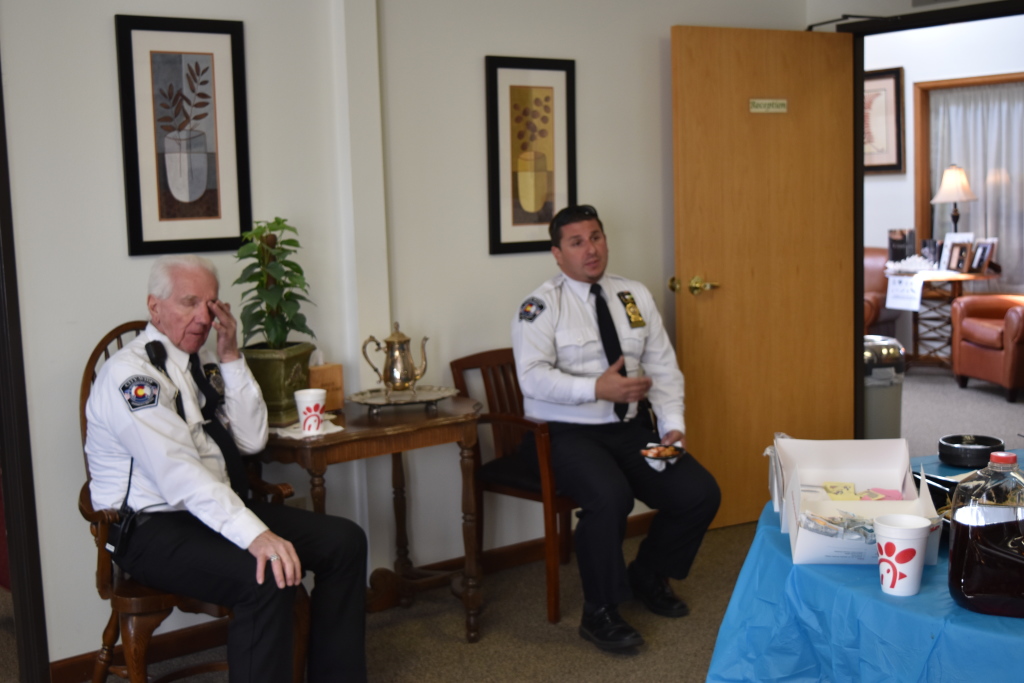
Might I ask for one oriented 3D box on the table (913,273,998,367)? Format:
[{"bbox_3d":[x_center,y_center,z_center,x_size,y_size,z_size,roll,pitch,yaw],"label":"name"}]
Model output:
[{"bbox_3d":[3.330,-0.175,9.889,0.800,0.669,0.700,1,7,19],"label":"table"}]

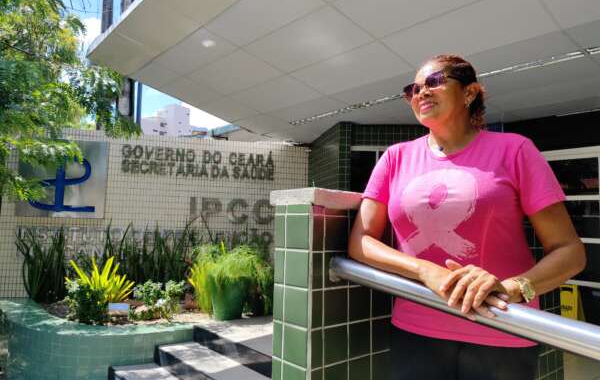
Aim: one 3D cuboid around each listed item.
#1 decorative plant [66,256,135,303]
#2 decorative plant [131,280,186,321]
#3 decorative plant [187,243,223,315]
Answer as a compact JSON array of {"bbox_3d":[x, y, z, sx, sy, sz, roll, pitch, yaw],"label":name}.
[{"bbox_3d":[-2.542,1.140,5.300,0.850,0.630,0.750,3,-5,-26],"label":"decorative plant"},{"bbox_3d":[-1.674,1.307,4.920,0.640,0.430,0.500,3,-5,-19],"label":"decorative plant"},{"bbox_3d":[-1.170,1.096,5.150,0.480,0.820,0.480,2,-5,-13],"label":"decorative plant"}]

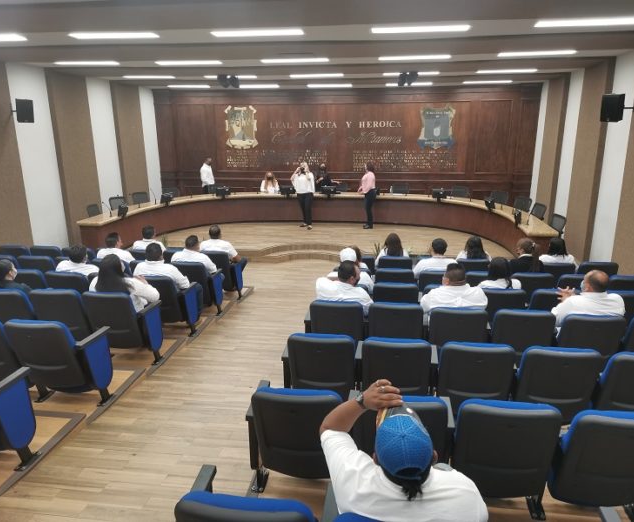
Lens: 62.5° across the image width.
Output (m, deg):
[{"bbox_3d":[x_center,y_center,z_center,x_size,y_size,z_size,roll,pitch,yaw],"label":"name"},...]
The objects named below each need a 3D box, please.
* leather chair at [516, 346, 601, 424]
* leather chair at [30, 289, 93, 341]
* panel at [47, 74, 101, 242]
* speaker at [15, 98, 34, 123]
[{"bbox_3d":[1.860,1.018,4.265,0.599,0.920,0.599,2,16,8],"label":"leather chair"},{"bbox_3d":[-2.570,0.634,5.675,0.580,0.870,0.620,2,16,8],"label":"leather chair"},{"bbox_3d":[-5.178,-2.171,11.434,0.200,3.606,1.200,2,16,8],"label":"panel"},{"bbox_3d":[-4.879,-2.506,8.736,0.290,0.390,0.270,-11,25,-33],"label":"speaker"}]

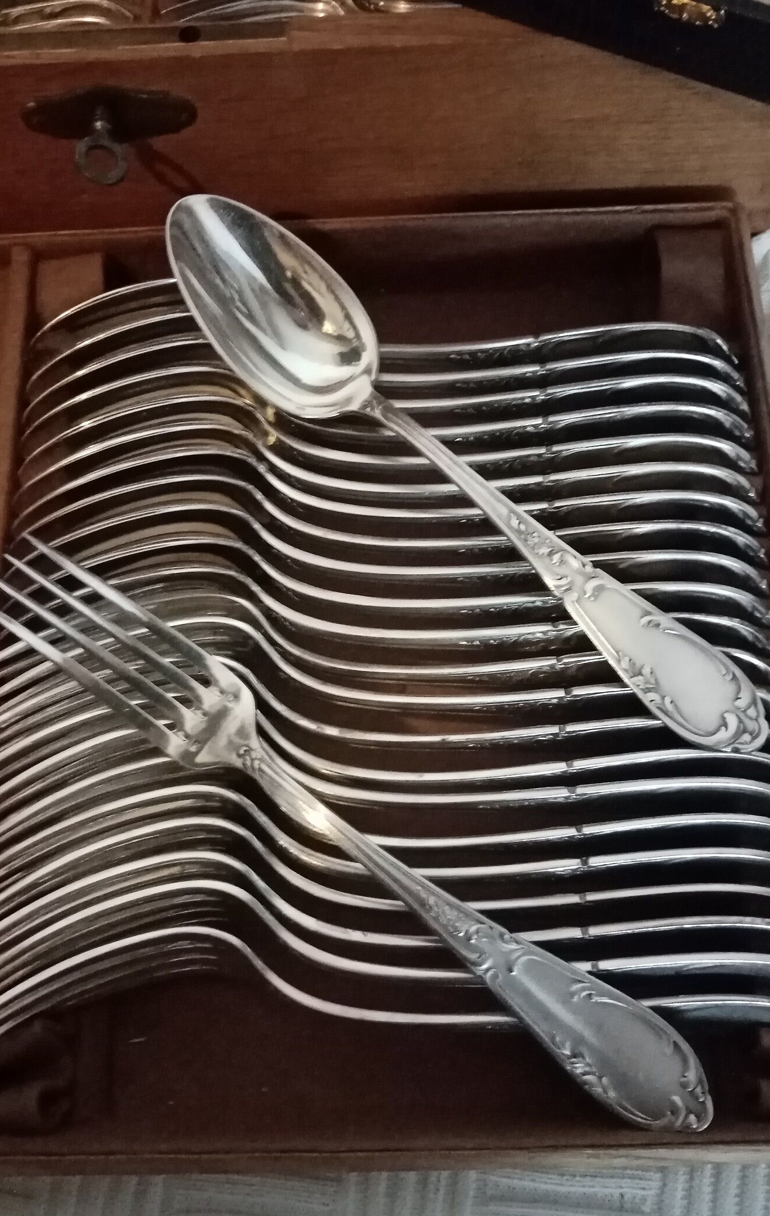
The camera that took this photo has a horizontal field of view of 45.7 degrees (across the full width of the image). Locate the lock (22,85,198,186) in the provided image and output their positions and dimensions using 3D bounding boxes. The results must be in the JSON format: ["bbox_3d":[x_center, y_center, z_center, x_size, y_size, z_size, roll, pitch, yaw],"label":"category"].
[{"bbox_3d":[-0.076,-0.127,0.251,0.049,0.019,0.021,-2,73,2],"label":"lock"}]

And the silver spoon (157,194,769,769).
[{"bbox_3d":[0.017,-0.037,0.248,0.210,0.025,0.043,44,80,7],"label":"silver spoon"}]

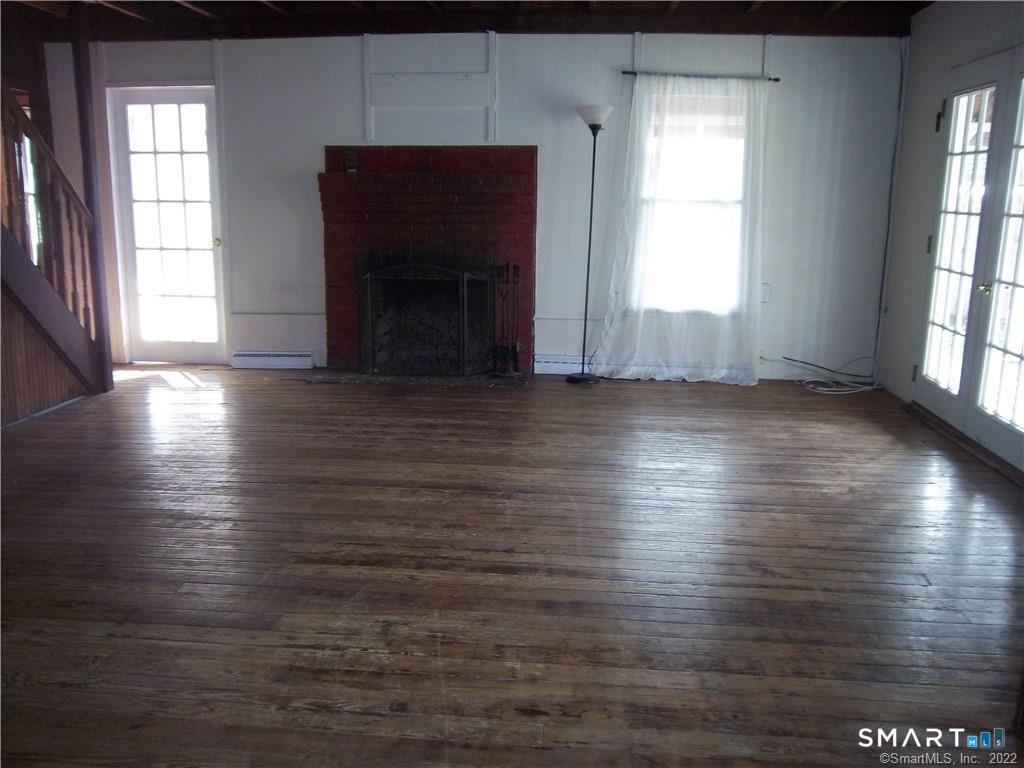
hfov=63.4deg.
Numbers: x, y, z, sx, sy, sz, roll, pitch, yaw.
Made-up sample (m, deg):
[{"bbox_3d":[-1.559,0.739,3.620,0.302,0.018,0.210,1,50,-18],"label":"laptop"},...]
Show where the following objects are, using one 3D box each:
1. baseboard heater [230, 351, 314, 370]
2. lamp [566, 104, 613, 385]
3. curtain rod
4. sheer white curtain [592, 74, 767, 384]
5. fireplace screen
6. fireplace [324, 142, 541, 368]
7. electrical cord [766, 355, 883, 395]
[{"bbox_3d":[-1.760,-0.182,6.144,0.600,0.145,0.080,2,13,5],"label":"baseboard heater"},{"bbox_3d":[0.527,-0.946,5.733,0.260,1.886,0.260,2,13,5],"label":"lamp"},{"bbox_3d":[1.265,-2.059,5.547,1.043,0.040,0.070,5,13,5],"label":"curtain rod"},{"bbox_3d":[1.168,-1.041,5.760,1.135,2.090,0.150,2,13,5],"label":"sheer white curtain"},{"bbox_3d":[-0.624,-0.472,5.977,0.940,0.820,0.240,2,13,5],"label":"fireplace screen"},{"bbox_3d":[-0.598,-0.881,5.987,1.540,1.615,0.220,2,13,5],"label":"fireplace"},{"bbox_3d":[2.198,-0.070,5.788,0.770,0.215,0.330,2,13,5],"label":"electrical cord"}]

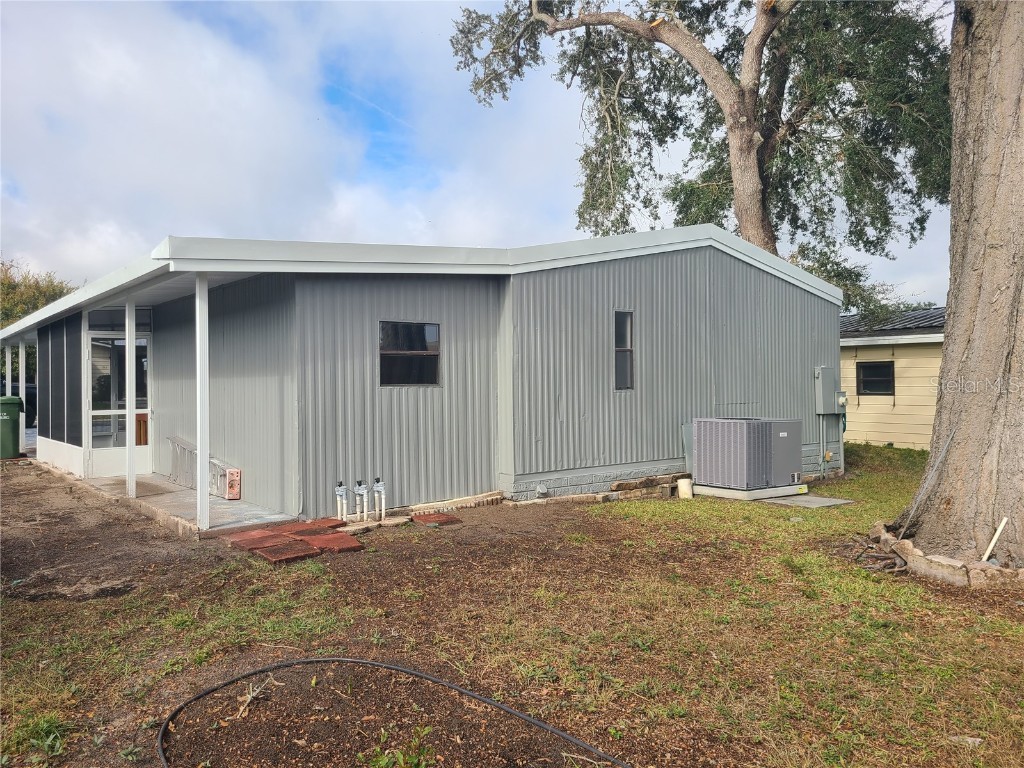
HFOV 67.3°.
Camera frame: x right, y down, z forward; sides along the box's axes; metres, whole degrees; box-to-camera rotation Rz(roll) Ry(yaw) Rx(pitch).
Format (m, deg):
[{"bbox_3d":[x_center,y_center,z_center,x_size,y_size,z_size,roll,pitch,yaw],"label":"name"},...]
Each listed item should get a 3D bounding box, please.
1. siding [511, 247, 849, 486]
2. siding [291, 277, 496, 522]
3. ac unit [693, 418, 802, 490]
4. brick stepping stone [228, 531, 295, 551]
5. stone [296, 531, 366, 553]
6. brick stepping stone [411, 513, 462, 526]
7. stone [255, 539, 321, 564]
[{"bbox_3d":[2.749,-0.462,10.764,7.115,2.907,0.140,0,0,-39],"label":"siding"},{"bbox_3d":[-1.086,0.042,7.973,2.397,2.406,0.140,0,0,-39],"label":"siding"},{"bbox_3d":[3.124,0.884,10.174,1.273,0.859,0.792,0,0,-39],"label":"ac unit"},{"bbox_3d":[-2.010,1.295,6.223,0.370,0.050,0.400,-1,0,43],"label":"brick stepping stone"},{"bbox_3d":[-1.451,1.295,6.220,0.400,0.050,0.400,-1,0,-31],"label":"stone"},{"bbox_3d":[-0.703,1.299,7.259,0.390,0.050,0.380,0,0,-39],"label":"brick stepping stone"},{"bbox_3d":[-1.707,1.297,5.874,0.390,0.050,0.400,-1,0,43],"label":"stone"}]

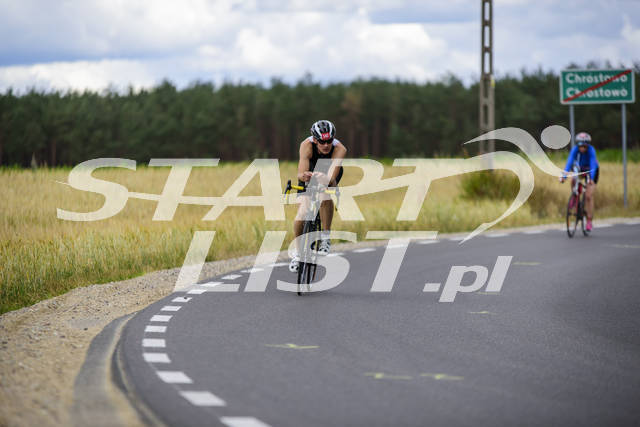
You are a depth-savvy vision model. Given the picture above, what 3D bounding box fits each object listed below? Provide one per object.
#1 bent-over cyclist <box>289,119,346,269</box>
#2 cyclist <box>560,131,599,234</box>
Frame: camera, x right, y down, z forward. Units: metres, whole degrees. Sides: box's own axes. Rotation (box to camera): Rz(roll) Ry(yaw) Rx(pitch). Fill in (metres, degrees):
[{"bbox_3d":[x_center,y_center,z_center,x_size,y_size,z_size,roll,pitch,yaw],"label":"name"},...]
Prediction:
[{"bbox_3d":[-0.017,-0.145,30.300,0.480,1.290,0.950,4,1,5],"label":"bent-over cyclist"},{"bbox_3d":[3.671,-0.446,50.300,0.480,1.400,0.950,3,1,16],"label":"cyclist"}]

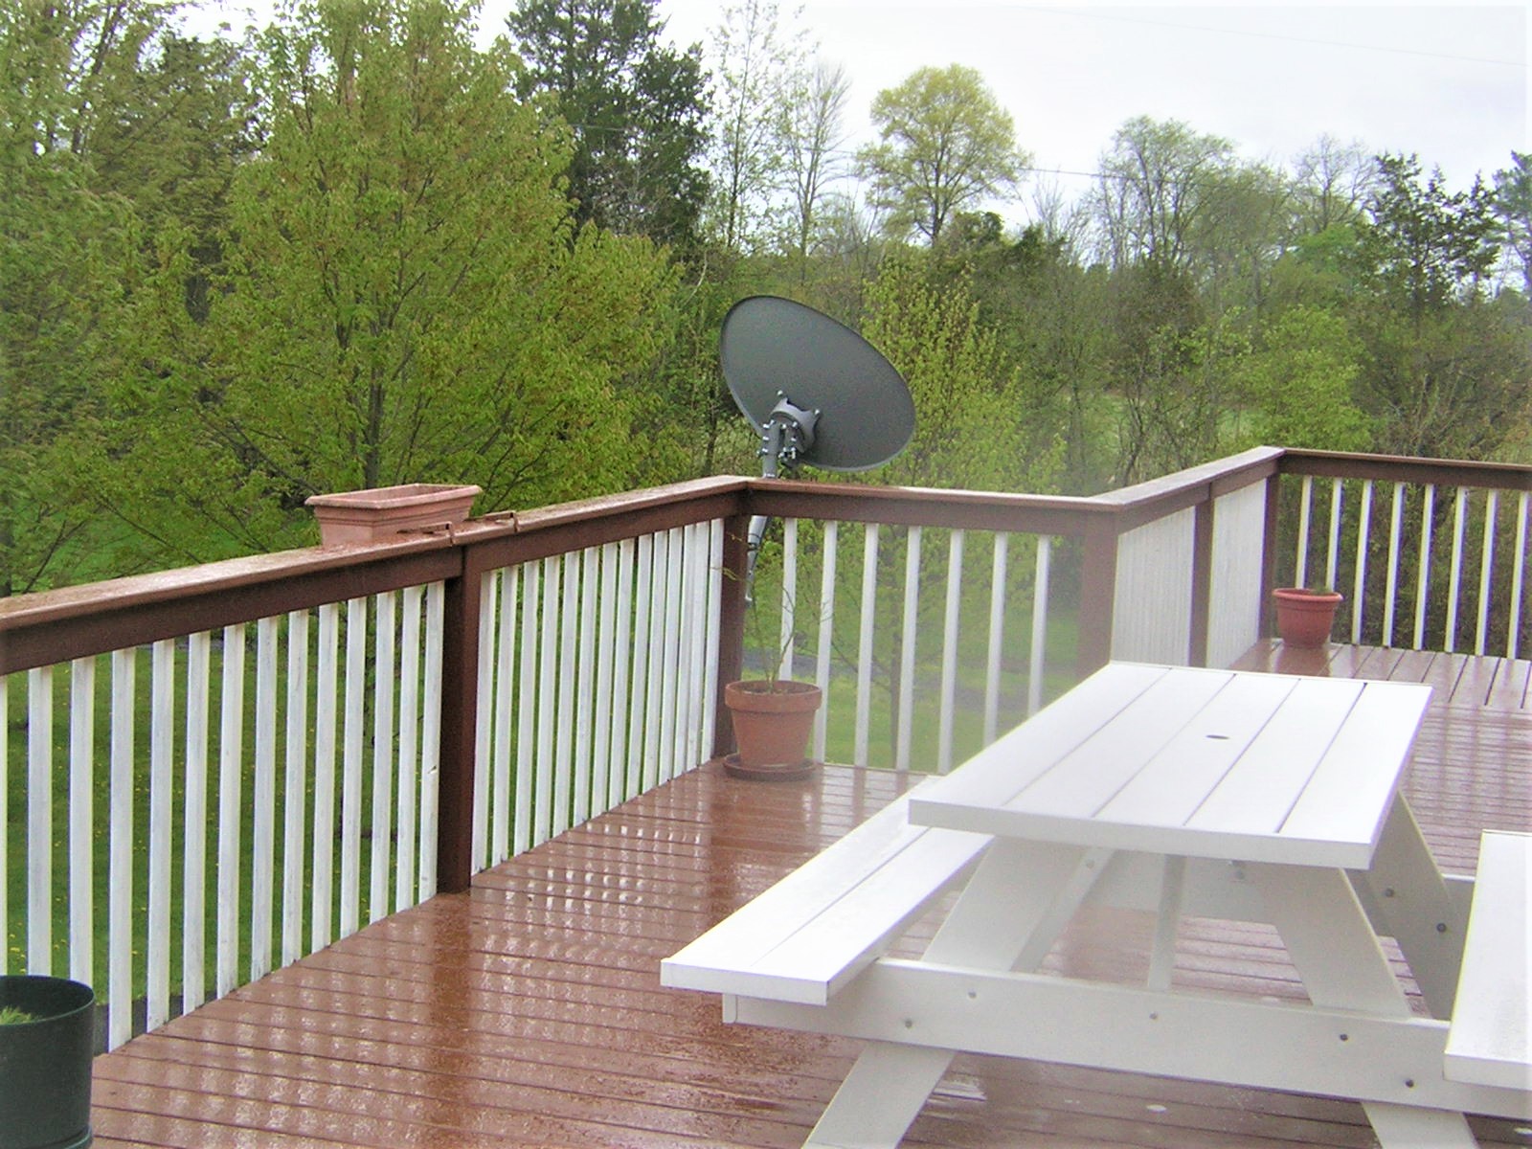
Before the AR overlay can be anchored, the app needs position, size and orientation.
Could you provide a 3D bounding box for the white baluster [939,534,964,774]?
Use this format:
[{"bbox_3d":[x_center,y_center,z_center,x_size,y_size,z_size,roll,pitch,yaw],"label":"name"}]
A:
[{"bbox_3d":[0.613,0.260,7.893,0.034,0.815,0.034,5,7,19],"label":"white baluster"}]

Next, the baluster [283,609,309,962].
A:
[{"bbox_3d":[-1.064,0.475,5.426,0.034,0.815,0.034,5,7,19],"label":"baluster"}]

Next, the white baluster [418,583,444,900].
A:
[{"bbox_3d":[-0.862,0.423,6.161,0.035,0.823,0.035,5,8,19],"label":"white baluster"}]

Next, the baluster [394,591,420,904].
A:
[{"bbox_3d":[-0.884,0.422,5.945,0.034,0.815,0.034,5,7,19],"label":"baluster"}]

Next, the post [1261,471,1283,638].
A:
[{"bbox_3d":[2.442,-0.122,11.701,0.089,0.893,0.089,4,7,18],"label":"post"}]

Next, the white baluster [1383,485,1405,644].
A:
[{"bbox_3d":[3.030,-0.044,11.538,0.034,0.860,0.034,4,7,18],"label":"white baluster"}]

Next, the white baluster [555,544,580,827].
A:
[{"bbox_3d":[-0.578,0.338,6.946,0.035,0.823,0.035,5,7,19],"label":"white baluster"}]

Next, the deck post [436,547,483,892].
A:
[{"bbox_3d":[-0.799,0.362,6.164,0.089,0.915,0.089,4,7,18],"label":"deck post"}]

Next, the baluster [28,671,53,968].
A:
[{"bbox_3d":[-1.381,0.568,4.540,0.034,0.860,0.034,4,7,18],"label":"baluster"}]

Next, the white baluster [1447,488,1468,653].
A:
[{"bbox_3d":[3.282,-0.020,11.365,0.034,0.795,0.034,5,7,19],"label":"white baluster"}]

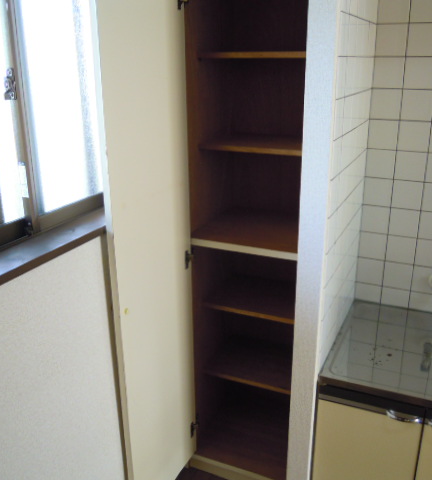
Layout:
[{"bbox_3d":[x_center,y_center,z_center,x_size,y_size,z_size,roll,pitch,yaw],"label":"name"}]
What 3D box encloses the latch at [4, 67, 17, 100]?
[{"bbox_3d":[-0.426,-0.322,1.071,0.020,0.062,0.019,8,20,25],"label":"latch"}]

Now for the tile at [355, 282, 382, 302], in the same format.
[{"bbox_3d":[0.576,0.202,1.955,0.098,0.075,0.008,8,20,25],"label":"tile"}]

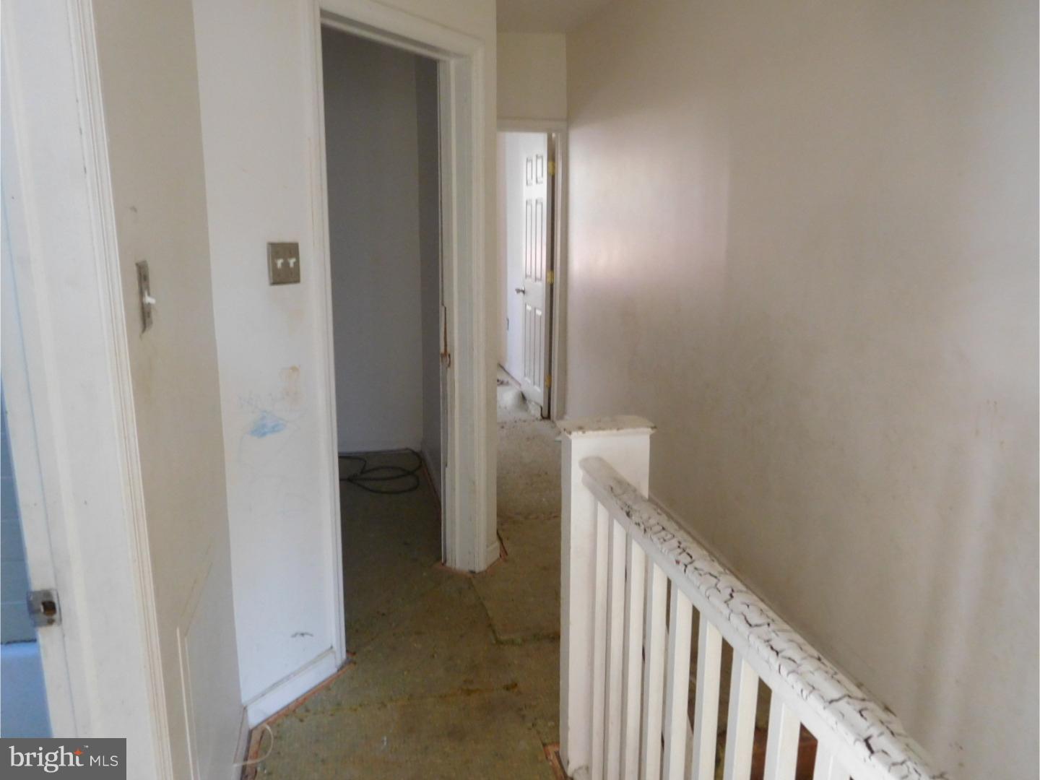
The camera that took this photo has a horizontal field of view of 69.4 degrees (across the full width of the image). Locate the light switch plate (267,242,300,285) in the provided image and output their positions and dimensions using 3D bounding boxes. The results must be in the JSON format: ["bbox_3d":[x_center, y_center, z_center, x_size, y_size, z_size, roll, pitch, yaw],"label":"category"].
[{"bbox_3d":[-0.666,-0.358,2.118,0.008,0.115,0.115,8,15,31],"label":"light switch plate"}]

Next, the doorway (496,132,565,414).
[{"bbox_3d":[-0.092,-0.819,5.478,0.800,2.100,0.120,-2,13,-13],"label":"doorway"}]

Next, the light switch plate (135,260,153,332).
[{"bbox_3d":[-0.636,-0.161,1.276,0.008,0.115,0.071,-2,13,-13],"label":"light switch plate"}]

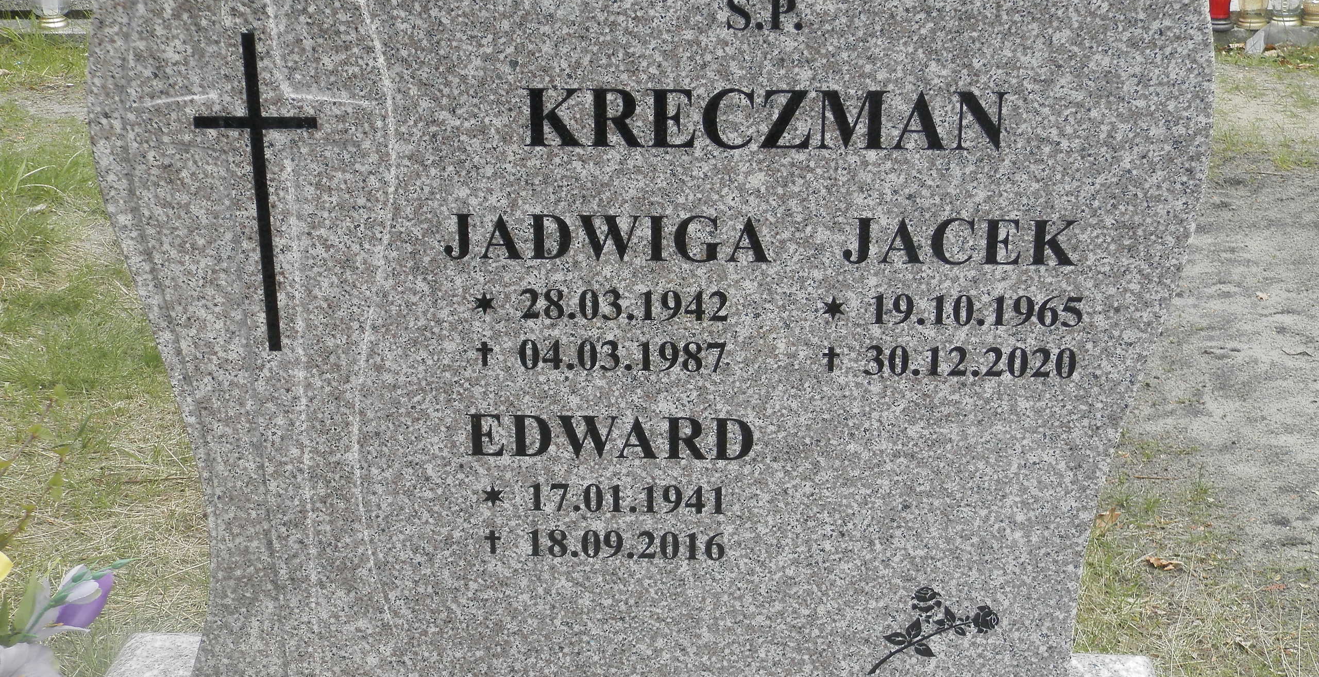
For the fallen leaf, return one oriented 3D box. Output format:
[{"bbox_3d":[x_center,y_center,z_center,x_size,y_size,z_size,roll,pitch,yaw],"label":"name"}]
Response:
[{"bbox_3d":[0.743,0.331,2.585,0.060,0.014,0.030,6,23,16],"label":"fallen leaf"}]

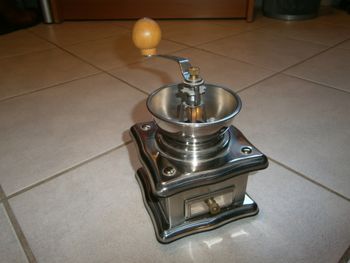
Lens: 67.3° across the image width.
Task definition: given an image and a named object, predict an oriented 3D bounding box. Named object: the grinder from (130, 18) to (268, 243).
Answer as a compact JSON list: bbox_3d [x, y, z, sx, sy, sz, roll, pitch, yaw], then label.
[{"bbox_3d":[0.021,-0.003,0.290,0.119,0.211,0.119,-12,35,-16],"label":"grinder"}]

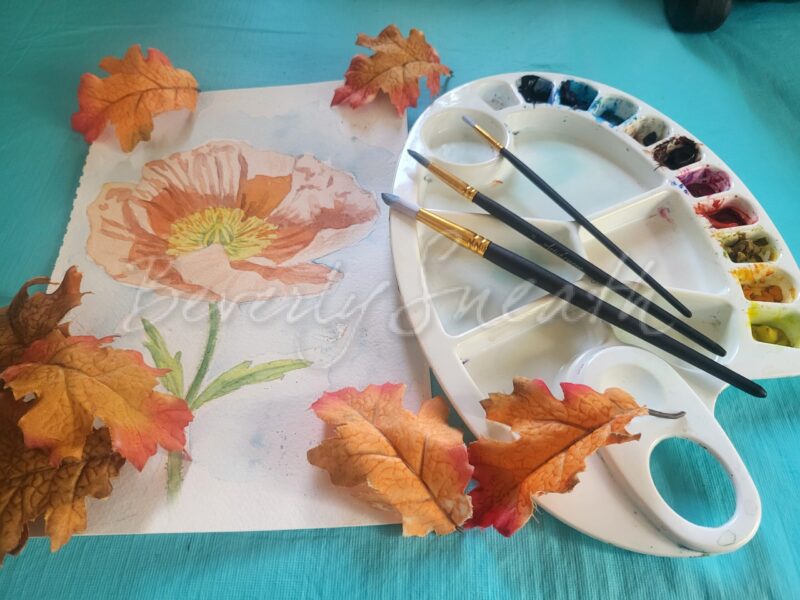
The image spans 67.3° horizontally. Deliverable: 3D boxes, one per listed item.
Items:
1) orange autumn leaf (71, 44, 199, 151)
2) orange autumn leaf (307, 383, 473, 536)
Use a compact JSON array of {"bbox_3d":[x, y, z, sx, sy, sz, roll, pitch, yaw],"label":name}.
[{"bbox_3d":[-0.181,-0.144,0.410,0.092,0.030,0.083,-12,60,-4],"label":"orange autumn leaf"},{"bbox_3d":[0.000,0.067,0.280,0.089,0.030,0.066,35,68,20],"label":"orange autumn leaf"}]

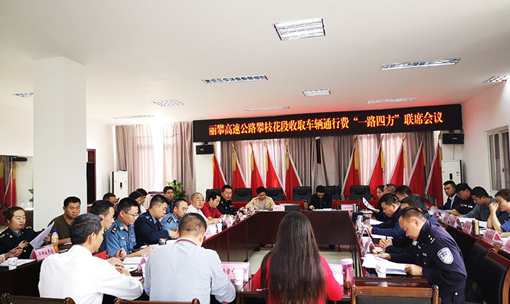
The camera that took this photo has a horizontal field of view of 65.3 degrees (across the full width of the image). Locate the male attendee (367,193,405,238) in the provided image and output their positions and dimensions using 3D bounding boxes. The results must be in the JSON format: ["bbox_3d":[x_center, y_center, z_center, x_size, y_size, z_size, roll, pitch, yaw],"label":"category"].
[{"bbox_3d":[1.760,1.121,4.701,0.780,1.230,0.520,-2,-3,6],"label":"male attendee"}]

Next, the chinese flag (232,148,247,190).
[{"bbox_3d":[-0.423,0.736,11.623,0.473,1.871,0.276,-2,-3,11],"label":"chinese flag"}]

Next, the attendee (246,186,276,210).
[{"bbox_3d":[0.142,1.326,8.142,0.580,1.230,0.700,-2,-3,12],"label":"attendee"}]

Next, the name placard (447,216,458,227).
[{"bbox_3d":[2.623,0.919,5.165,0.090,0.105,0.210,-2,-3,6],"label":"name placard"}]

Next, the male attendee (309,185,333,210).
[{"bbox_3d":[1.292,1.220,7.570,0.520,1.190,0.720,-2,-3,12],"label":"male attendee"}]

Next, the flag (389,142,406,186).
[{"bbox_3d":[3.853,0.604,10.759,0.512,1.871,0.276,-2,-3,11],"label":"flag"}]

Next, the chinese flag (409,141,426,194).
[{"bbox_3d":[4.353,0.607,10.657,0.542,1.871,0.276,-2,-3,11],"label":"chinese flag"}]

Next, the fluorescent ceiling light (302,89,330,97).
[{"bbox_3d":[1.447,-1.393,9.249,0.620,0.070,0.620,-2,-3,12],"label":"fluorescent ceiling light"}]

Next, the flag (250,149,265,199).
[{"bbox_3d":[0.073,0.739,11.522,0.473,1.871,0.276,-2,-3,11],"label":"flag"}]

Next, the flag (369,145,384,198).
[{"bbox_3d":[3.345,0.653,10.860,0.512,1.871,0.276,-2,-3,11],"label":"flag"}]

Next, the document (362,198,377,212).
[{"bbox_3d":[1.654,0.756,5.606,0.040,0.290,0.210,-46,5,12],"label":"document"}]

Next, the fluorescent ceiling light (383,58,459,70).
[{"bbox_3d":[2.880,-1.553,6.938,1.220,0.070,0.330,-2,-3,12],"label":"fluorescent ceiling light"}]

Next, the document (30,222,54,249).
[{"bbox_3d":[-1.930,0.769,3.620,0.020,0.265,0.200,36,-33,7],"label":"document"}]

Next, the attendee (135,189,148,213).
[{"bbox_3d":[-1.885,1.298,7.027,0.720,1.300,0.500,-3,-3,29],"label":"attendee"}]

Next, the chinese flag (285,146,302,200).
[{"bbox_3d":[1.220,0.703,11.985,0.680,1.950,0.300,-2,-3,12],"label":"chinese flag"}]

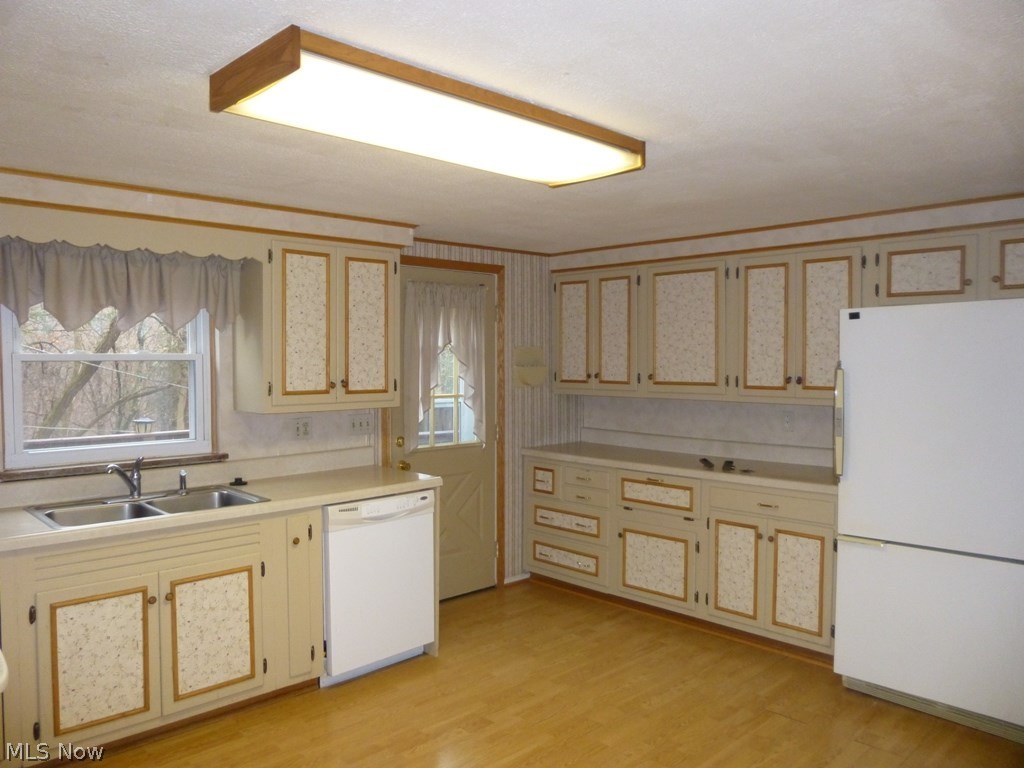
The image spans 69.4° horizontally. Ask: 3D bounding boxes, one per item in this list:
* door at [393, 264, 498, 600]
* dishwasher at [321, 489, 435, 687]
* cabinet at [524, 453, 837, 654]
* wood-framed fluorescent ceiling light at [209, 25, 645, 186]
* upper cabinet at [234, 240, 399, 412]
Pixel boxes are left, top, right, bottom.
[{"bbox_3d":[-0.398,0.316,4.593,0.820,2.059,0.045,-2,3,-43],"label":"door"},{"bbox_3d":[-0.810,0.953,3.696,0.610,0.851,0.609,-2,3,-43],"label":"dishwasher"},{"bbox_3d":[1.020,0.912,4.439,0.579,0.861,2.144,-2,3,-43],"label":"cabinet"},{"bbox_3d":[-0.160,-0.753,2.183,1.268,0.091,0.413,-2,3,-43],"label":"wood-framed fluorescent ceiling light"},{"bbox_3d":[-0.974,-0.287,3.773,0.763,0.828,0.317,-2,3,-43],"label":"upper cabinet"}]

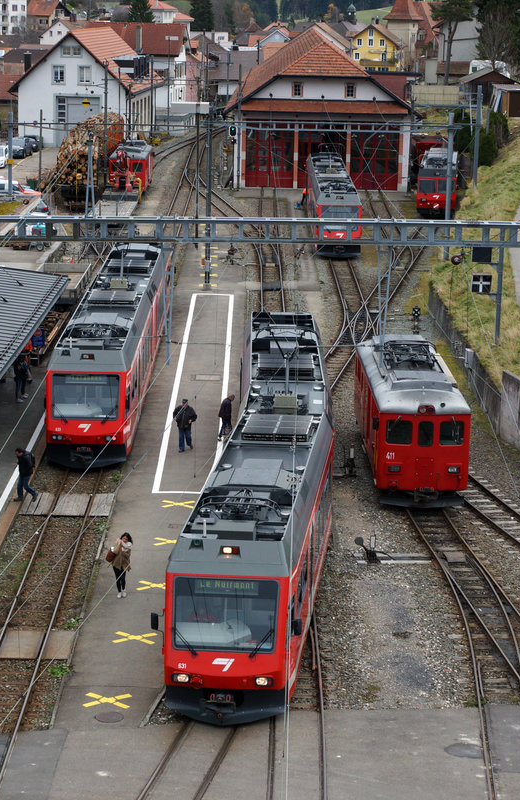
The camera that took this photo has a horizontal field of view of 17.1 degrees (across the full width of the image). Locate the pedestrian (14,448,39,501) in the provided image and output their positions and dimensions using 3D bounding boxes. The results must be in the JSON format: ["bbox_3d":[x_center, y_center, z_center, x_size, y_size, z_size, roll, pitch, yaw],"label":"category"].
[{"bbox_3d":[-6.823,2.151,50.614,0.680,1.600,0.500,0,13,-6],"label":"pedestrian"}]

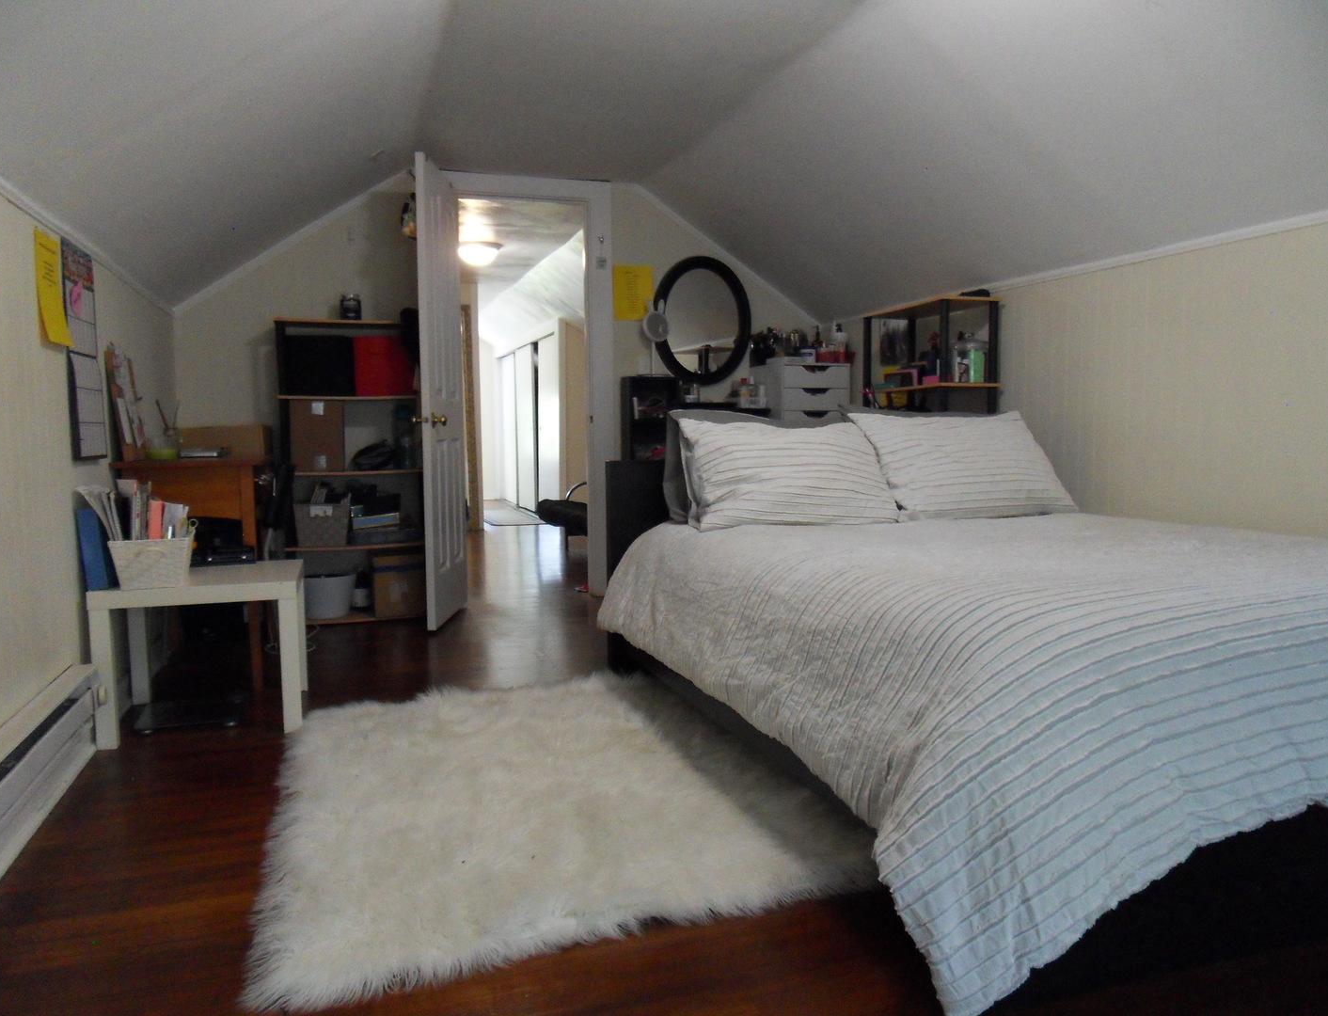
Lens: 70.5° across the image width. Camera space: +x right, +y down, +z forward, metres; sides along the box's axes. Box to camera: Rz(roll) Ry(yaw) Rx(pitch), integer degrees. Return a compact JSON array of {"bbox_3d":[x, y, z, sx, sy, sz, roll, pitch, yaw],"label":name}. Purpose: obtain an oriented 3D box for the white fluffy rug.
[{"bbox_3d":[-0.331,0.663,2.364,1.200,0.050,1.530,-2,5,-19],"label":"white fluffy rug"}]

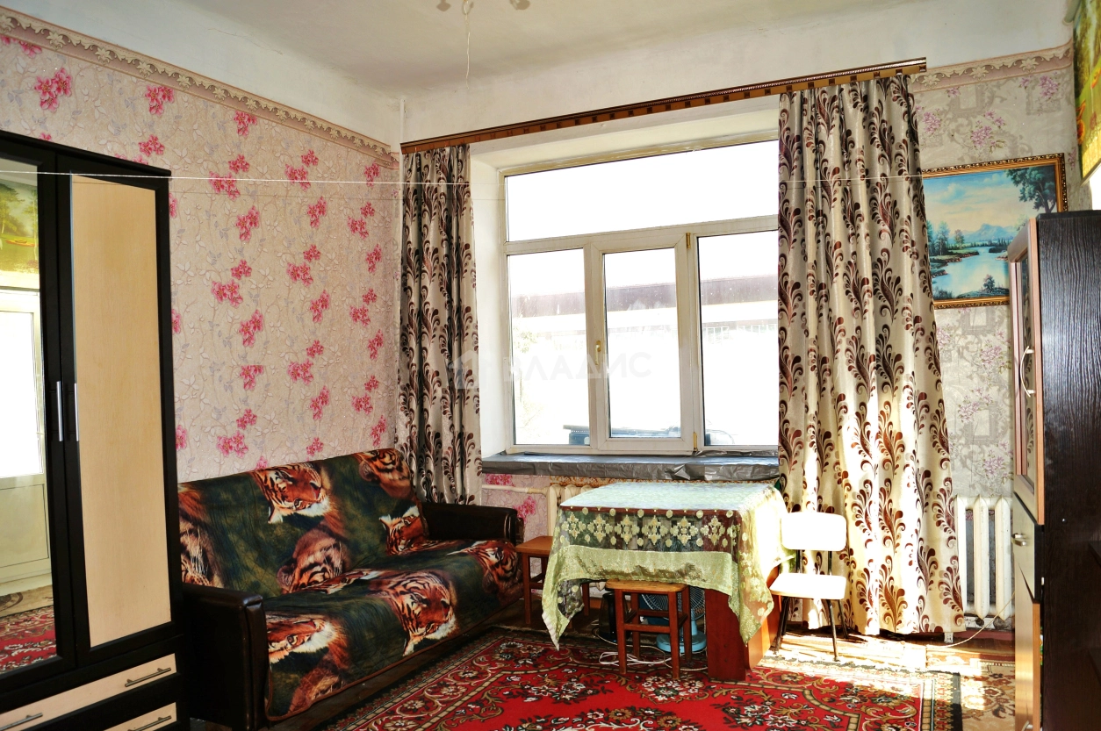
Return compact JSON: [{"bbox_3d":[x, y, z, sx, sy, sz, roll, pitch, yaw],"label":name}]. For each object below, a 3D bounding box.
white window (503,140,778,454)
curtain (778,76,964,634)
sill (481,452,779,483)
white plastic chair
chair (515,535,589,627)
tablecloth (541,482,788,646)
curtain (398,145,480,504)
[{"bbox_3d":[0.554,-0.381,5.113,1.905,1.892,0.110,-2,1,25],"label":"white window"},{"bbox_3d":[1.558,-0.048,4.113,0.840,2.730,0.180,-2,1,24],"label":"curtain"},{"bbox_3d":[0.491,0.584,4.858,1.880,0.085,0.400,-2,1,24],"label":"sill"},{"bbox_3d":[1.268,1.063,3.999,0.340,0.630,0.430,-2,1,24],"label":"white plastic chair"},{"bbox_3d":[0.043,1.206,4.591,0.350,0.415,0.340,-2,1,24],"label":"chair"},{"bbox_3d":[0.606,0.968,4.114,1.040,0.640,0.840,-2,1,24],"label":"tablecloth"},{"bbox_3d":[-0.700,0.002,5.121,0.570,2.700,0.160,-2,1,25],"label":"curtain"}]

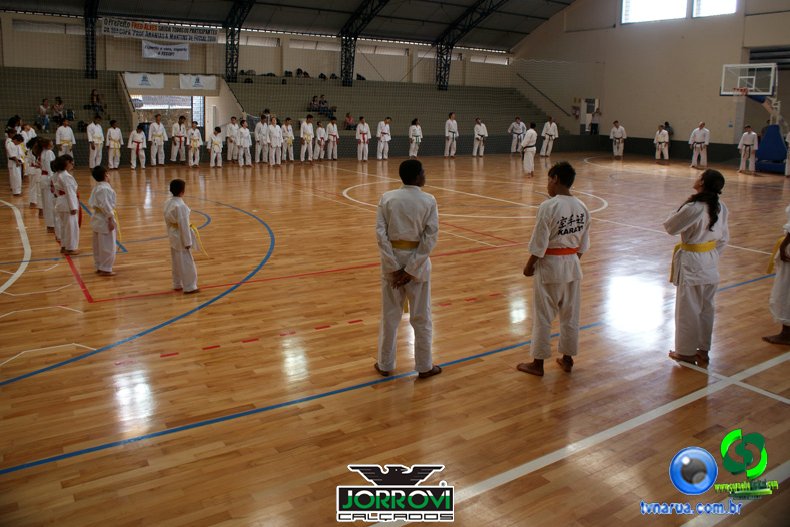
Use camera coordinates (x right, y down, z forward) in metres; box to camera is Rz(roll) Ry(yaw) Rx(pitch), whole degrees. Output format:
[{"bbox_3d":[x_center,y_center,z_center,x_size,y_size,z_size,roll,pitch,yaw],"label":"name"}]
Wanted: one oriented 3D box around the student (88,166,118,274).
[{"bbox_3d":[-3.467,-0.504,6.983,0.280,1.277,0.370,-12,20,-42],"label":"student"}]

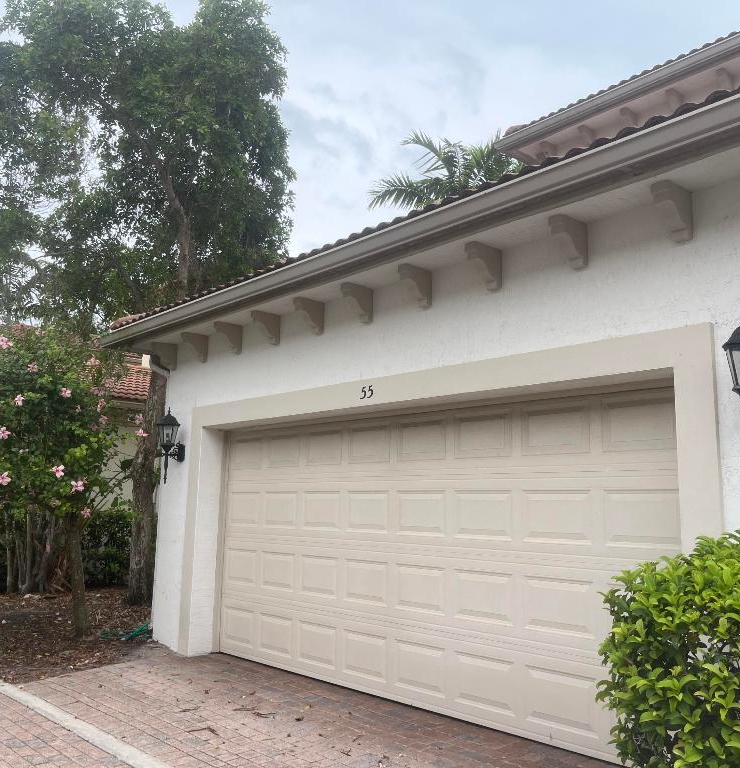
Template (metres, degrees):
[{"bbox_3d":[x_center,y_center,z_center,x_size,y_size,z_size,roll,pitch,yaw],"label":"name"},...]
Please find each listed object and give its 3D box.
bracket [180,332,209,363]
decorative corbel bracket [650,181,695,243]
[{"bbox_3d":[-1.742,-0.349,7.644,0.253,0.254,0.087,9,-12,-41],"label":"bracket"},{"bbox_3d":[1.564,-0.885,3.976,0.253,0.254,0.087,9,-12,-41],"label":"decorative corbel bracket"}]

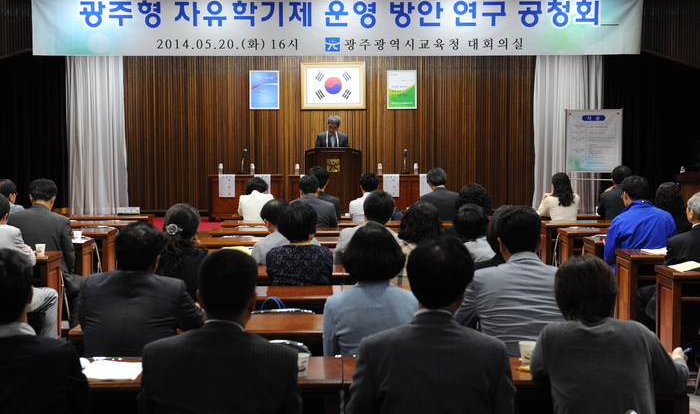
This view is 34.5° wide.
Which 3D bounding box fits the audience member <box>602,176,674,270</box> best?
[{"bbox_3d":[2.284,0.396,8.880,0.560,1.270,0.800,0,3,-1],"label":"audience member"}]

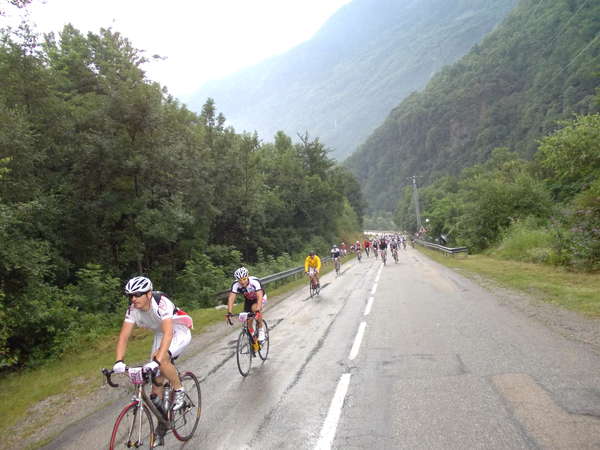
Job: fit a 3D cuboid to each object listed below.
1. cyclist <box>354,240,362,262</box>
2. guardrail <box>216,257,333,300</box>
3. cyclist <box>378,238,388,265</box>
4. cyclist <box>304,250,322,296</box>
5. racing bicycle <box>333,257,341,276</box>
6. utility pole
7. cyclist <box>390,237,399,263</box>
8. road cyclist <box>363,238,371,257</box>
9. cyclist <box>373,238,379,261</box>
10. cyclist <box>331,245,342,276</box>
[{"bbox_3d":[4.135,1.842,34.096,0.520,1.500,1.450,-5,-2,10],"label":"cyclist"},{"bbox_3d":[-0.300,2.549,24.942,0.300,0.680,20.000,-6,-2,12],"label":"guardrail"},{"bbox_3d":[5.054,1.643,29.200,0.550,1.580,1.680,-6,-2,11],"label":"cyclist"},{"bbox_3d":[0.471,1.662,16.700,0.550,1.600,1.680,-6,-2,11],"label":"cyclist"},{"bbox_3d":[1.827,1.956,23.384,0.430,1.000,1.650,-5,-2,10],"label":"racing bicycle"},{"bbox_3d":[16.464,-2.102,68.000,1.900,9.200,0.350,-5,-2,10],"label":"utility pole"},{"bbox_3d":[6.049,1.667,31.000,0.550,1.580,1.680,-6,-2,11],"label":"cyclist"},{"bbox_3d":[5.954,1.994,43.000,0.550,1.580,1.680,-6,-2,11],"label":"road cyclist"},{"bbox_3d":[5.763,1.896,36.800,0.550,1.580,1.680,-6,-2,11],"label":"cyclist"},{"bbox_3d":[1.785,1.761,23.800,0.550,1.580,1.680,-6,-2,11],"label":"cyclist"}]

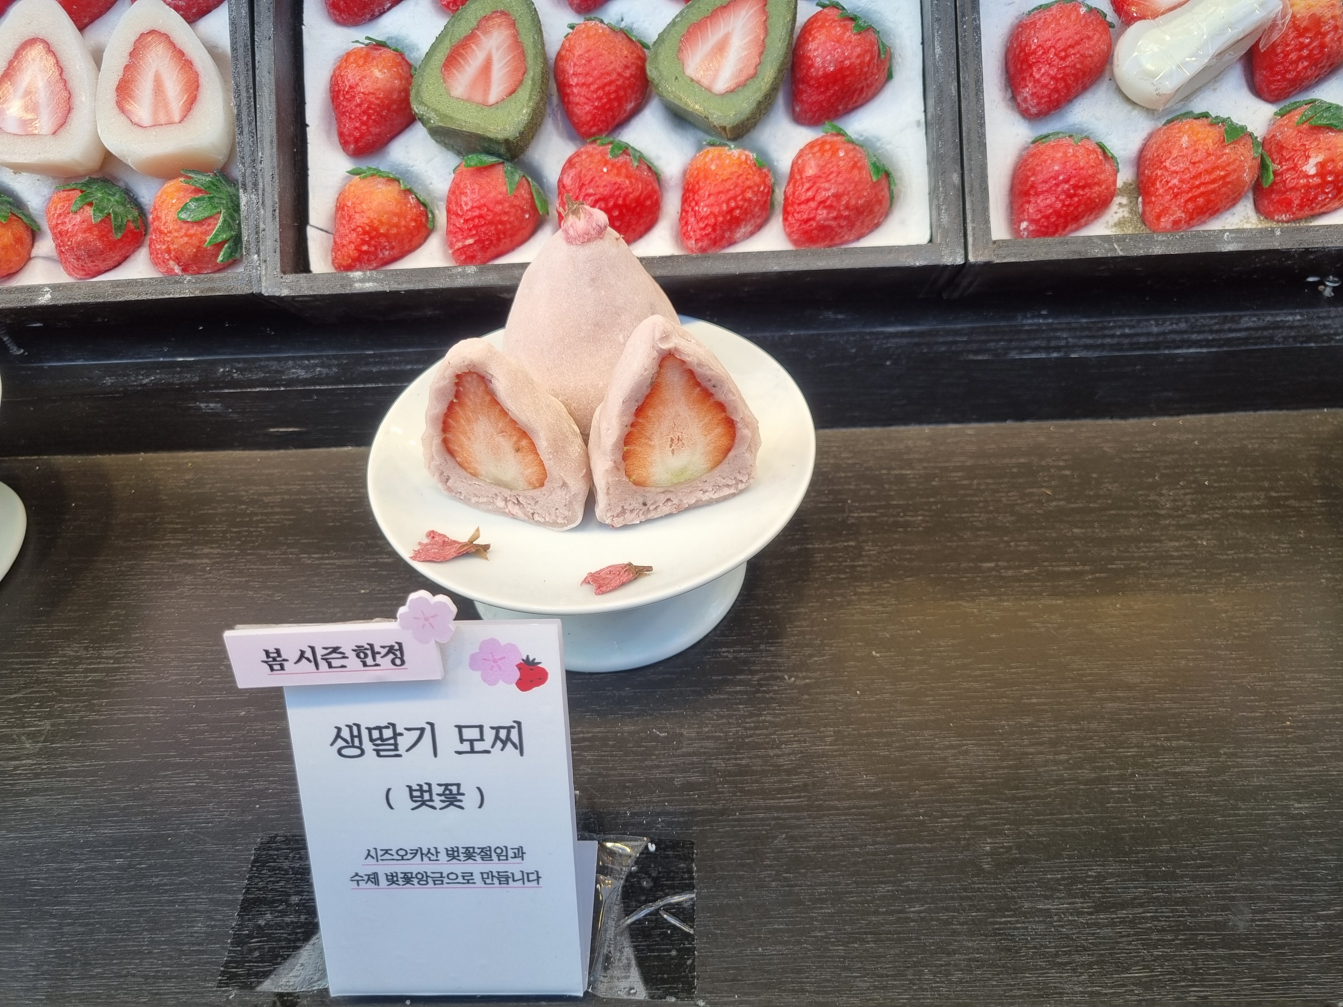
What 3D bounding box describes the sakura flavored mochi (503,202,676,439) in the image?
[{"bbox_3d":[-0.029,-0.064,0.345,0.062,0.083,0.061,-2,45,1],"label":"sakura flavored mochi"}]

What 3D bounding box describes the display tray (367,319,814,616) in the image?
[{"bbox_3d":[-0.027,-0.017,0.355,0.154,0.018,0.154,-2,45,2],"label":"display tray"}]

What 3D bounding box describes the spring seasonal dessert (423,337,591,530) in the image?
[{"bbox_3d":[-0.051,-0.032,0.327,0.057,0.066,0.034,15,48,18],"label":"spring seasonal dessert"}]

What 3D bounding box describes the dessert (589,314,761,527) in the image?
[{"bbox_3d":[-0.004,-0.035,0.323,0.056,0.071,0.034,-17,47,-13],"label":"dessert"}]

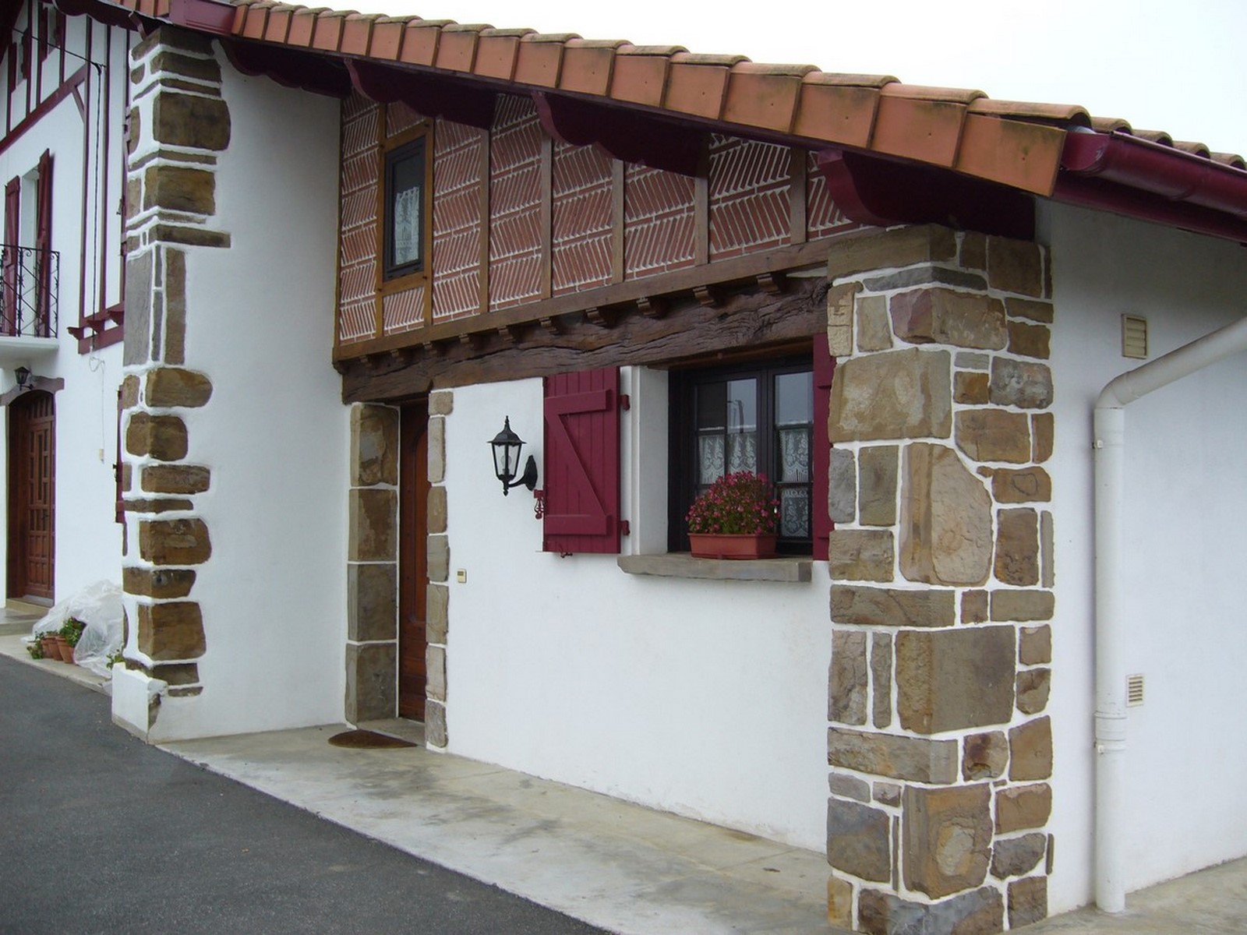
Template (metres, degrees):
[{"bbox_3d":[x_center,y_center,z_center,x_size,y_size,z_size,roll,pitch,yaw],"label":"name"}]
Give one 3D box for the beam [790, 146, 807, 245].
[{"bbox_3d":[0.788,-1.193,5.460,0.092,0.466,0.092,3,-4,-40],"label":"beam"}]

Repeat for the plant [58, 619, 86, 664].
[{"bbox_3d":[-4.753,1.516,11.019,0.250,0.390,0.250,3,-3,-40],"label":"plant"}]

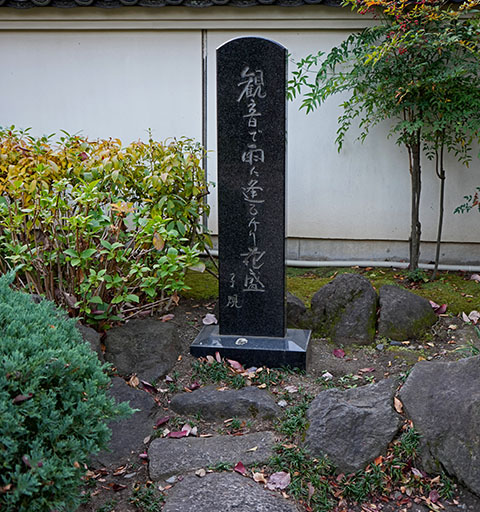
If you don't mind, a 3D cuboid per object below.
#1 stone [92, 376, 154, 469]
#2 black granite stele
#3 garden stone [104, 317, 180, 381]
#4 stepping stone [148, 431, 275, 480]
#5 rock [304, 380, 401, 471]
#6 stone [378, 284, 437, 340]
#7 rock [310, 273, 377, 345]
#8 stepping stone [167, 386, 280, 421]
[{"bbox_3d":[-0.460,0.621,2.944,0.271,0.261,0.403,0,12,0],"label":"stone"},{"bbox_3d":[0.058,-0.226,3.449,0.513,1.432,0.325,2,12,9],"label":"black granite stele"},{"bbox_3d":[-0.425,0.404,3.434,0.319,0.238,0.309,0,12,0],"label":"garden stone"},{"bbox_3d":[-0.106,0.730,2.867,0.456,0.093,0.258,-2,12,-8],"label":"stepping stone"},{"bbox_3d":[0.410,0.621,2.882,0.335,0.290,0.322,0,12,0],"label":"rock"},{"bbox_3d":[0.821,0.277,3.863,0.268,0.245,0.290,0,12,0],"label":"stone"},{"bbox_3d":[0.501,0.253,3.800,0.306,0.325,0.292,0,12,0],"label":"rock"},{"bbox_3d":[-0.058,0.595,3.154,0.442,0.092,0.195,0,12,0],"label":"stepping stone"}]

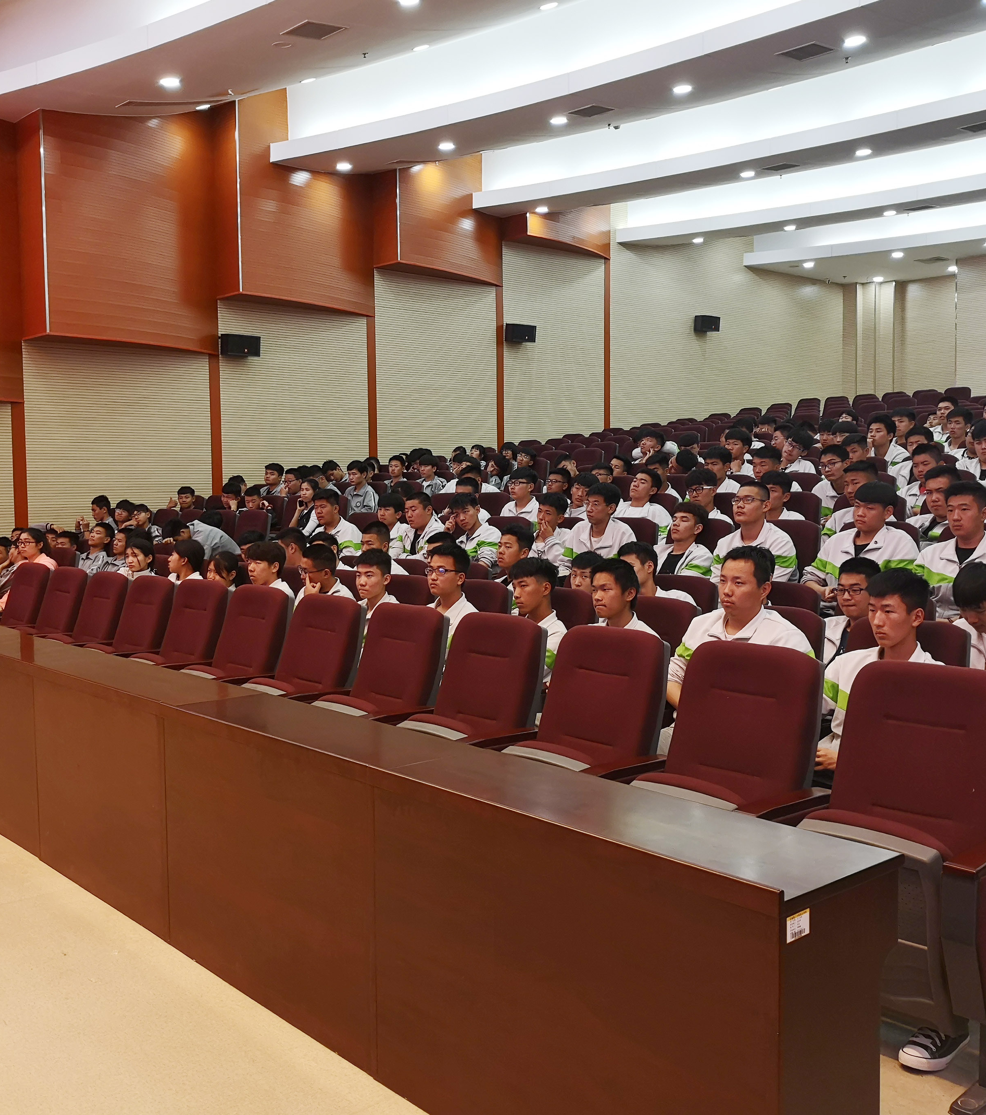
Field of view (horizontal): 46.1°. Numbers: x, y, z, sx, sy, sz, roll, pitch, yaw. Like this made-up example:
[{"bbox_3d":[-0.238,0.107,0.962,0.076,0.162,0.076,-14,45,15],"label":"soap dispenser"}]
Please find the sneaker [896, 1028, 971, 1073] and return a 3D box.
[{"bbox_3d":[1.171,1.258,3.059,0.277,0.105,0.103,-3,5,-41],"label":"sneaker"}]

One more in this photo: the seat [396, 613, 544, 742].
[{"bbox_3d":[-0.106,0.693,4.461,0.520,0.930,0.530,-4,5,-42],"label":"seat"}]

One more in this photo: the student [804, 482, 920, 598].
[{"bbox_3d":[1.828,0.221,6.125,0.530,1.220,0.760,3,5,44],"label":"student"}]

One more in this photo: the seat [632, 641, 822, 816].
[{"bbox_3d":[0.681,0.739,3.565,0.520,0.930,0.530,-3,5,-41],"label":"seat"}]

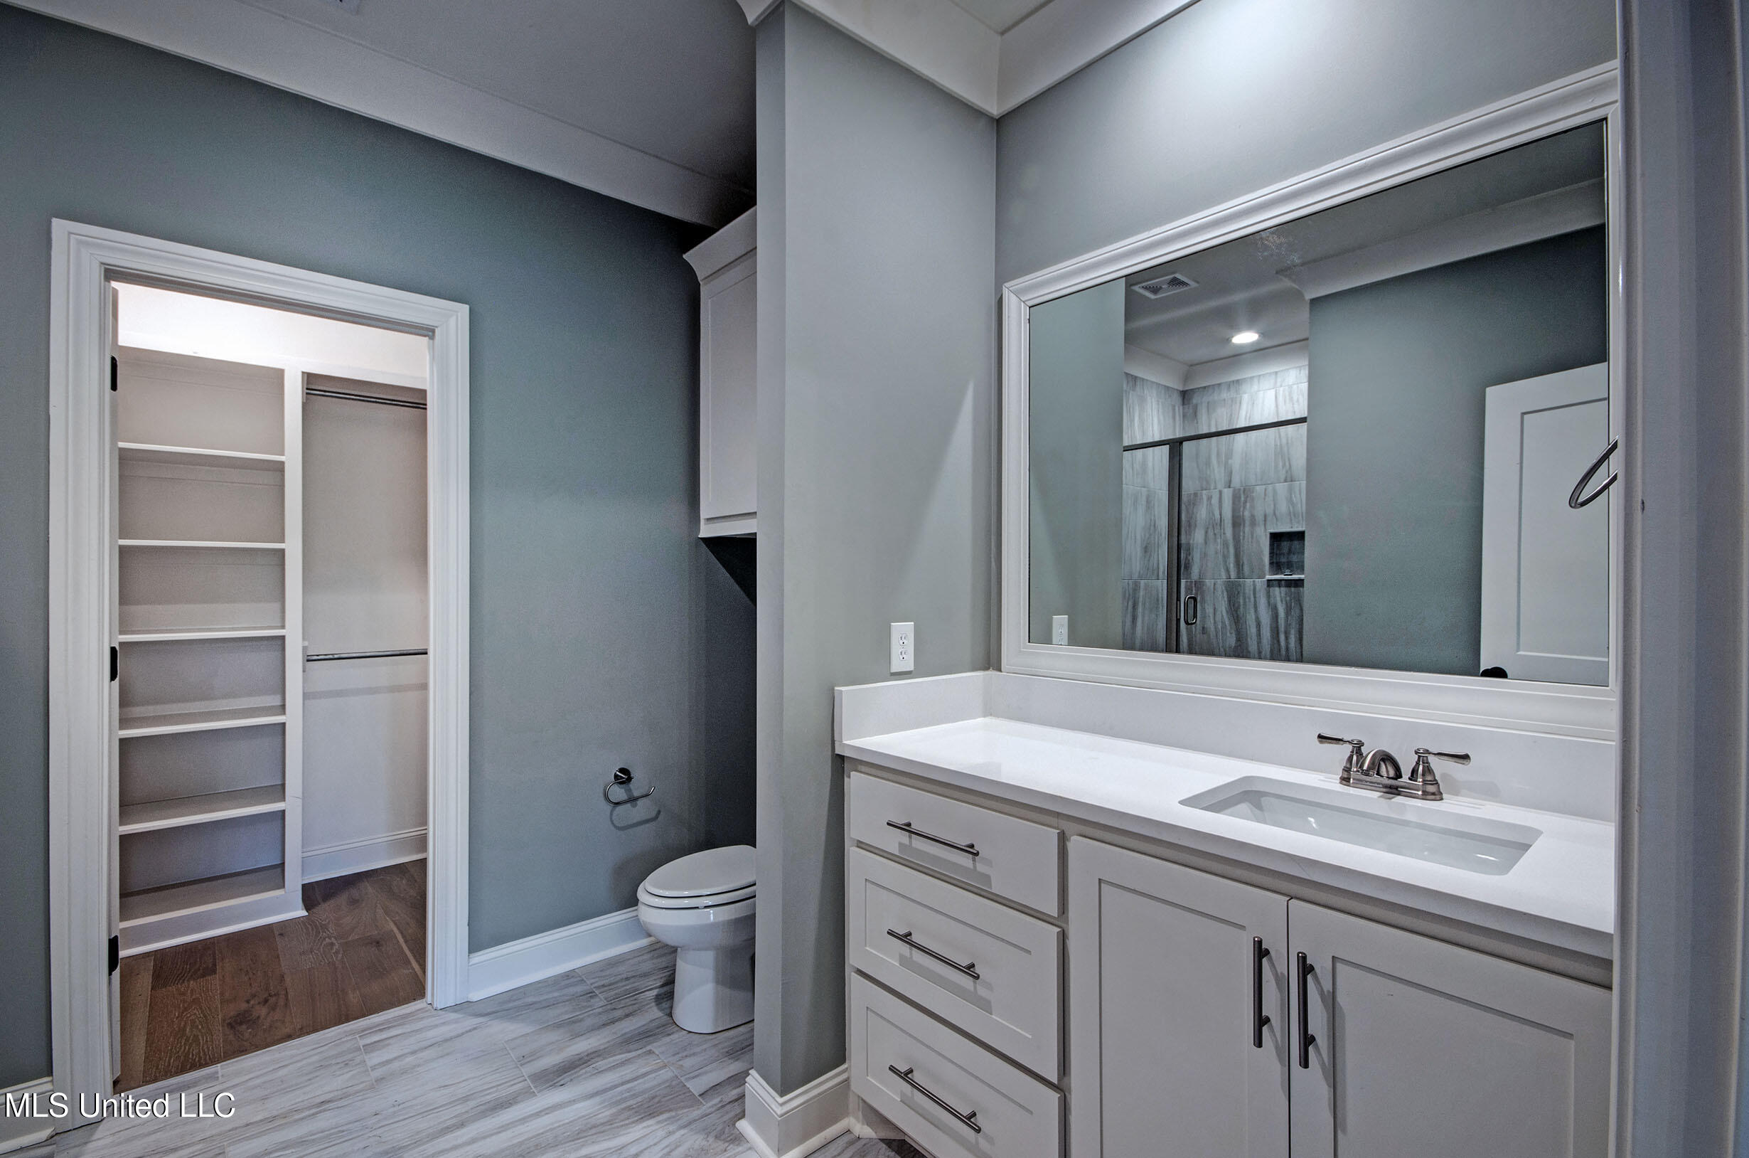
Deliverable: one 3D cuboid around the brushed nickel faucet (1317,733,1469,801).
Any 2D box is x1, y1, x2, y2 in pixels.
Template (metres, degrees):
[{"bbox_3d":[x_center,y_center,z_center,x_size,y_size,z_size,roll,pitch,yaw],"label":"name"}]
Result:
[{"bbox_3d":[0.884,0.338,1.272,0.175,0.090,0.227,0,0,-43],"label":"brushed nickel faucet"}]

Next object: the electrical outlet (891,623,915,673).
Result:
[{"bbox_3d":[0.079,0.176,1.845,0.079,0.124,0.010,0,0,-40],"label":"electrical outlet"}]

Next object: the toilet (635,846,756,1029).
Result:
[{"bbox_3d":[-0.393,0.930,2.274,0.740,0.740,0.430,0,0,-41],"label":"toilet"}]

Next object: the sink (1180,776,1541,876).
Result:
[{"bbox_3d":[0.758,0.455,1.166,0.280,0.150,0.450,0,0,-43],"label":"sink"}]

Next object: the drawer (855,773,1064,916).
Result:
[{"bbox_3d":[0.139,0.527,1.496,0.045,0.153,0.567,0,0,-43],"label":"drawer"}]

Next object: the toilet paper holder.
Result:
[{"bbox_3d":[-0.858,0.729,2.559,0.180,0.118,0.080,0,0,-40],"label":"toilet paper holder"}]

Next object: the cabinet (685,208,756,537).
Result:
[{"bbox_3d":[-0.242,-0.690,2.480,0.330,1.065,1.040,0,0,-41],"label":"cabinet"}]

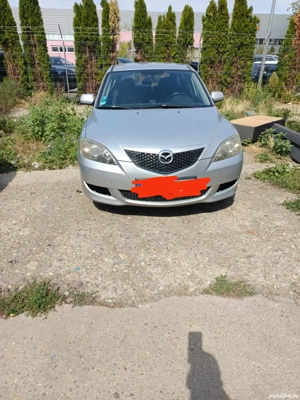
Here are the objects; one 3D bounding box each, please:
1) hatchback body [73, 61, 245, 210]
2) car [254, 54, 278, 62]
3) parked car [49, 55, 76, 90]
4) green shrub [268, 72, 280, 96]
[{"bbox_3d":[0.054,-1.352,4.310,1.820,1.460,4.400,-1,27,-2],"label":"hatchback body"},{"bbox_3d":[8.398,-10.373,21.650,4.400,1.520,1.780,15,30,26],"label":"car"},{"bbox_3d":[-5.367,-6.342,14.114,1.780,1.480,4.250,-20,33,-33],"label":"parked car"},{"bbox_3d":[5.382,-5.013,12.036,0.550,1.000,0.550,0,27,0],"label":"green shrub"}]

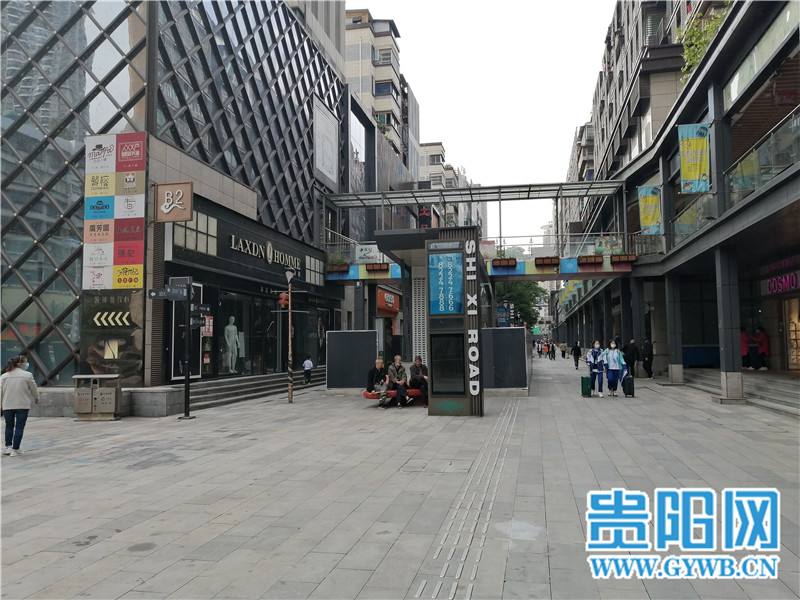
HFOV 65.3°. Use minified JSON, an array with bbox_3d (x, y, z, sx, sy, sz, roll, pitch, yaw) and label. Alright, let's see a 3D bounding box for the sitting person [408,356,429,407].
[{"bbox_3d":[0.490,2.093,16.090,0.520,1.260,0.750,0,-4,-11],"label":"sitting person"}]

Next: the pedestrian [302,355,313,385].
[{"bbox_3d":[-3.339,2.508,22.655,0.380,1.090,0.320,-1,-4,9],"label":"pedestrian"}]

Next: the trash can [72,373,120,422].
[{"bbox_3d":[-6.634,2.130,13.661,0.950,0.970,0.370,0,-4,-6],"label":"trash can"}]

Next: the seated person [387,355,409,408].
[{"bbox_3d":[-0.026,2.076,16.008,0.520,1.300,0.780,0,-4,-9],"label":"seated person"}]

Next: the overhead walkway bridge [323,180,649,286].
[{"bbox_3d":[3.136,-2.503,24.964,11.900,3.400,2.800,-1,-4,12],"label":"overhead walkway bridge"}]

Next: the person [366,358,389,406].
[{"bbox_3d":[-0.570,2.136,16.169,0.470,1.210,0.680,1,-4,-24],"label":"person"}]

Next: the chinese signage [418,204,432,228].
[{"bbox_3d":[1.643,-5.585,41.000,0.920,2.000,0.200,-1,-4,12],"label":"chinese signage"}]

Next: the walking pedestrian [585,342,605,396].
[{"bbox_3d":[5.902,2.060,18.816,0.520,1.610,0.420,-1,-4,7],"label":"walking pedestrian"}]

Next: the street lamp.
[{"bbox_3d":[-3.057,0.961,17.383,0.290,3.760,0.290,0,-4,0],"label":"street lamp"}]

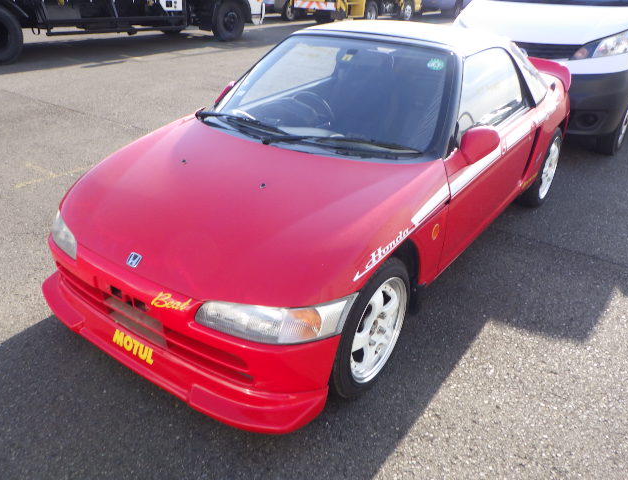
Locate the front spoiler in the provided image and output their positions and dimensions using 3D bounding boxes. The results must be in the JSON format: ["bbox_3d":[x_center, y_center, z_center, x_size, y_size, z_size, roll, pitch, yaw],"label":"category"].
[{"bbox_3d":[-0.573,0.334,1.854,1.350,0.180,0.320,18,31,32],"label":"front spoiler"}]

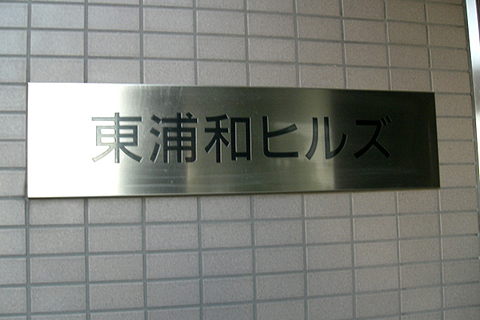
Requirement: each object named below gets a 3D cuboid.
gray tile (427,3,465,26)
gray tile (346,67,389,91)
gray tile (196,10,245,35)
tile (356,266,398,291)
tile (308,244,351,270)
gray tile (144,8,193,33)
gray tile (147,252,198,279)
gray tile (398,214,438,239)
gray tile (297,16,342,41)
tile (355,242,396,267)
[{"bbox_3d":[0.436,-0.309,1.122,0.095,0.045,0.009,-1,-5,-13],"label":"gray tile"},{"bbox_3d":[0.257,-0.164,1.069,0.095,0.045,0.008,0,-5,-13],"label":"gray tile"},{"bbox_3d":[-0.038,-0.261,1.006,0.095,0.045,0.010,-1,-5,-14],"label":"gray tile"},{"bbox_3d":[0.266,0.232,1.032,0.095,0.045,0.009,-1,-5,-13],"label":"tile"},{"bbox_3d":[0.169,0.185,1.017,0.095,0.045,0.010,-1,-5,-14],"label":"tile"},{"bbox_3d":[-0.135,-0.259,0.982,0.095,0.045,0.010,-1,-5,-14],"label":"gray tile"},{"bbox_3d":[-0.123,0.188,0.946,0.095,0.045,0.010,-1,-5,-14],"label":"gray tile"},{"bbox_3d":[0.360,0.133,1.068,0.095,0.045,0.008,0,-5,-13],"label":"gray tile"},{"bbox_3d":[0.157,-0.262,1.054,0.095,0.045,0.008,0,-5,-13],"label":"gray tile"},{"bbox_3d":[0.266,0.184,1.040,0.095,0.045,0.009,-1,-5,-13],"label":"tile"}]

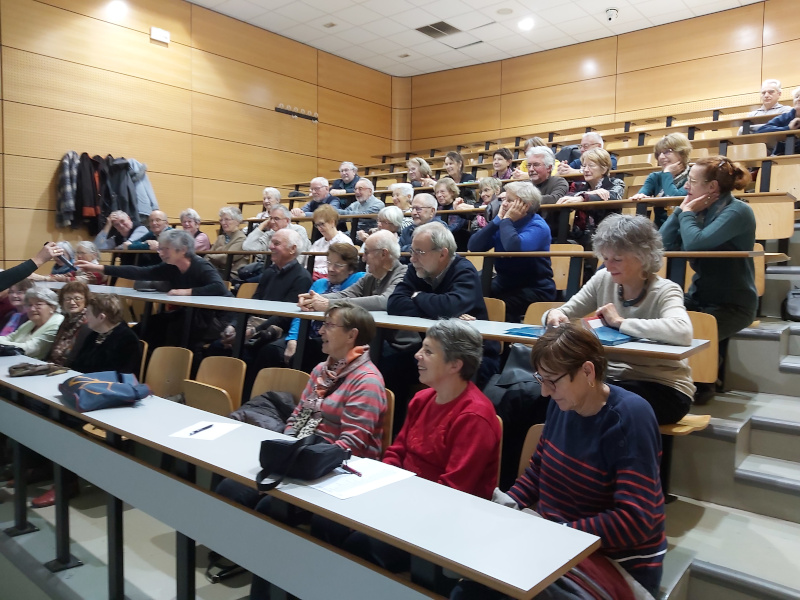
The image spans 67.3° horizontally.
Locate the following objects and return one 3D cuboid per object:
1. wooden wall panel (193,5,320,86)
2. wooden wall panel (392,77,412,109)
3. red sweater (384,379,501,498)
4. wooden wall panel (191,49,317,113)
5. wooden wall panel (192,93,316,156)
[{"bbox_3d":[-2.189,-3.922,9.406,0.040,0.593,2.349,4,5,40],"label":"wooden wall panel"},{"bbox_3d":[0.027,-4.060,11.796,0.400,0.610,0.090,0,4,-6],"label":"wooden wall panel"},{"bbox_3d":[0.138,0.563,2.064,0.340,0.557,0.470,-3,5,-44],"label":"red sweater"},{"bbox_3d":[-2.220,-3.368,9.572,0.030,0.610,2.430,5,6,40],"label":"wooden wall panel"},{"bbox_3d":[-2.232,-2.759,9.620,0.030,0.610,2.430,5,6,40],"label":"wooden wall panel"}]

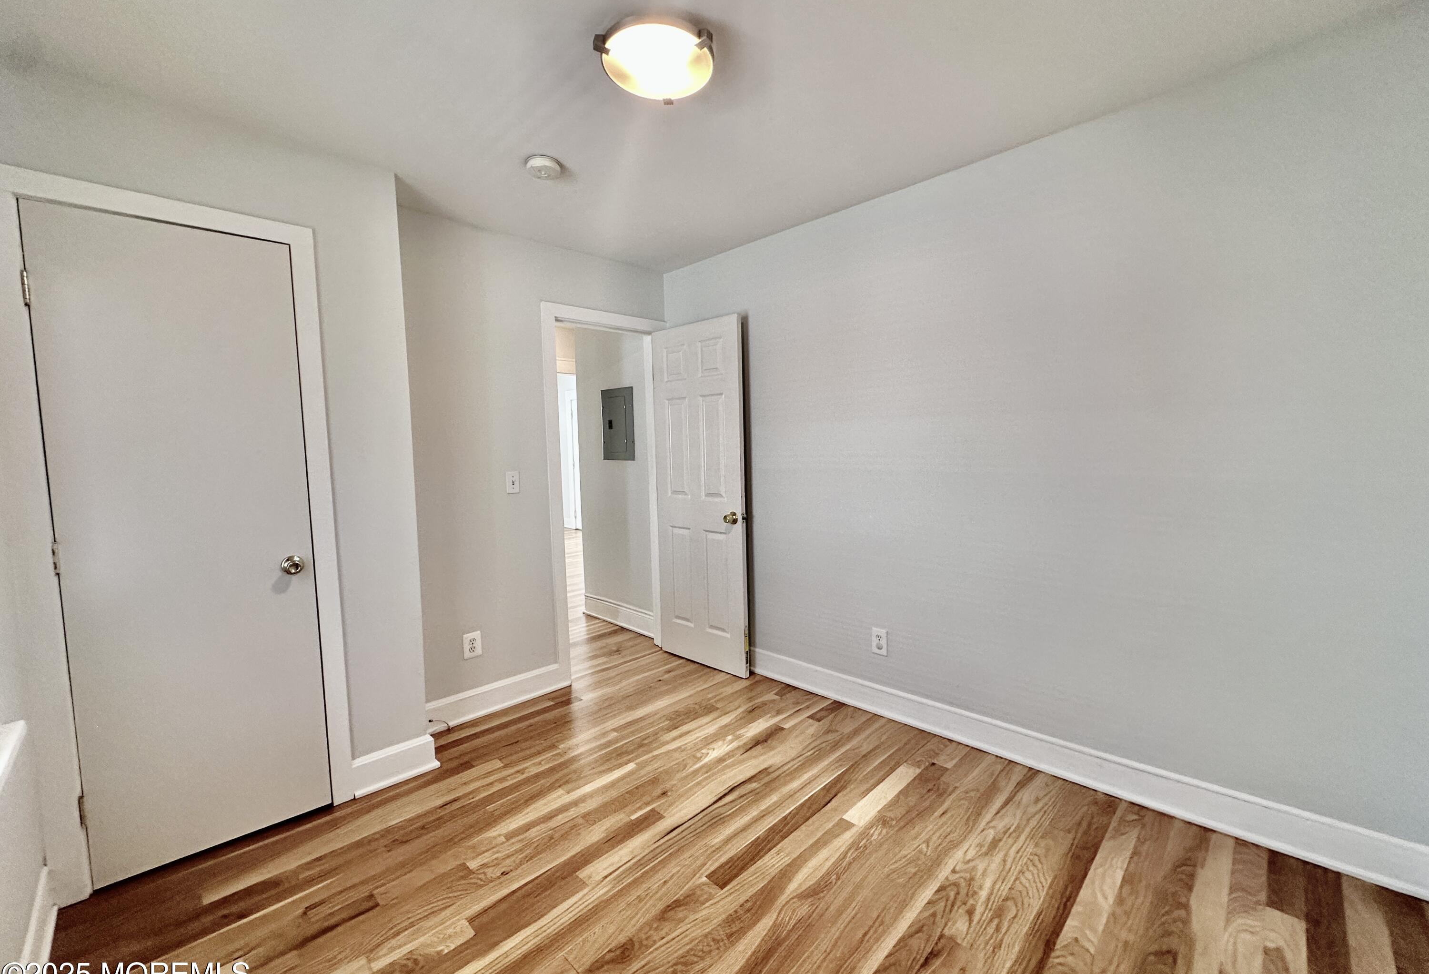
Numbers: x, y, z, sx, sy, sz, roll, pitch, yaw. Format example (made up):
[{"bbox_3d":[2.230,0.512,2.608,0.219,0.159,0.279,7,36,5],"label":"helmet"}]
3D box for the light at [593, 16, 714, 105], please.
[{"bbox_3d":[-0.161,-1.194,1.659,0.350,0.072,0.350,-2,4,0],"label":"light"}]

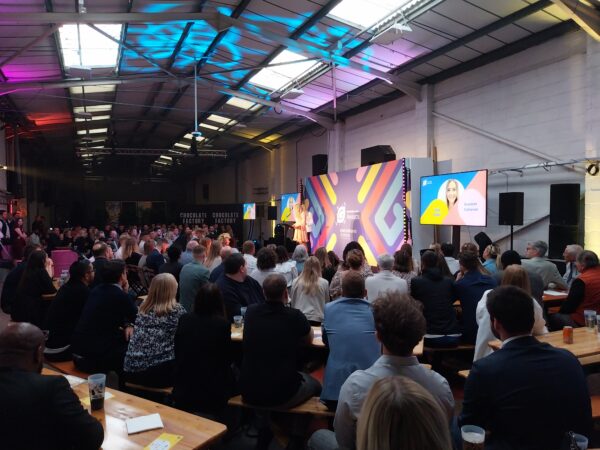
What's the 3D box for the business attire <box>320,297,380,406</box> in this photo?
[{"bbox_3d":[0.345,0.808,2.968,0.470,0.690,0.360,0,1,4],"label":"business attire"}]

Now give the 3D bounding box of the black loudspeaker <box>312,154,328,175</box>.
[{"bbox_3d":[0.700,-1.990,15.200,0.440,0.720,0.440,-1,1,-35],"label":"black loudspeaker"}]

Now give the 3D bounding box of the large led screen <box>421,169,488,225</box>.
[{"bbox_3d":[2.928,-0.480,8.656,0.070,0.990,1.740,-1,1,-25],"label":"large led screen"}]

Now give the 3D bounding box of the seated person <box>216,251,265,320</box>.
[{"bbox_3d":[-0.470,0.910,4.250,0.540,1.300,0.750,1,1,32],"label":"seated person"}]

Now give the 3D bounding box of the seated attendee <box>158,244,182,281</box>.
[{"bbox_3d":[-1.740,0.900,6.400,0.470,1.260,0.720,1,1,28],"label":"seated attendee"}]

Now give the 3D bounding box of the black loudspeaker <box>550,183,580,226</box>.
[{"bbox_3d":[4.240,-0.310,7.200,0.400,0.650,0.410,-1,1,-43],"label":"black loudspeaker"}]

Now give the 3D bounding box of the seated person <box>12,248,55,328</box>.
[{"bbox_3d":[-2.880,0.932,5.121,0.720,1.240,0.520,-1,2,-42],"label":"seated person"}]

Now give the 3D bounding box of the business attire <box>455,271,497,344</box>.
[{"bbox_3d":[1.710,0.778,4.397,0.470,0.680,0.380,0,1,-8],"label":"business attire"}]

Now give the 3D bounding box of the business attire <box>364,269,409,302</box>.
[{"bbox_3d":[0.865,0.764,4.567,0.470,0.660,0.360,0,1,-5],"label":"business attire"}]

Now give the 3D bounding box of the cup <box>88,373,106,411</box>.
[{"bbox_3d":[-0.930,0.765,2.070,0.086,0.148,0.086,0,1,0],"label":"cup"}]

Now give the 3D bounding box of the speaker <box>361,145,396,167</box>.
[{"bbox_3d":[2.029,-1.700,11.367,0.480,0.520,0.700,-1,2,-40],"label":"speaker"}]

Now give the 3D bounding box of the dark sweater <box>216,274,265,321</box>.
[{"bbox_3d":[-0.545,0.771,4.237,0.520,0.660,0.380,0,1,18],"label":"dark sweater"}]

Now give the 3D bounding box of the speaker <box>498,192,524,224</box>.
[{"bbox_3d":[3.720,-0.285,7.950,0.360,0.580,0.370,0,1,-18],"label":"speaker"}]

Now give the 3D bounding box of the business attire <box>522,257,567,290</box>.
[{"bbox_3d":[3.100,0.710,5.700,0.510,0.600,0.400,-1,1,-38],"label":"business attire"}]

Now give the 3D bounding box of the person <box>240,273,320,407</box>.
[{"bbox_3d":[-0.110,0.945,3.091,0.540,1.280,0.720,0,1,10],"label":"person"}]

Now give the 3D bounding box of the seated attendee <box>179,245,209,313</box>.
[{"bbox_3d":[-1.300,0.898,5.820,0.500,1.280,0.700,1,1,28],"label":"seated attendee"}]

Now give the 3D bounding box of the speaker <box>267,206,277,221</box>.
[{"bbox_3d":[-1.144,-0.437,18.595,0.370,0.580,0.360,0,1,22],"label":"speaker"}]

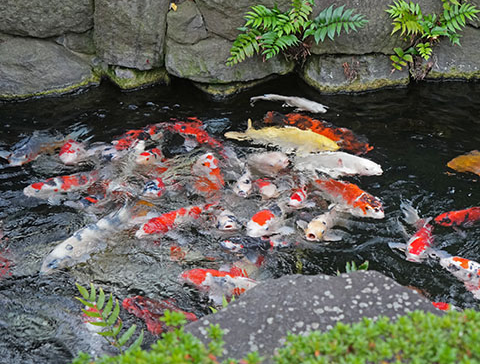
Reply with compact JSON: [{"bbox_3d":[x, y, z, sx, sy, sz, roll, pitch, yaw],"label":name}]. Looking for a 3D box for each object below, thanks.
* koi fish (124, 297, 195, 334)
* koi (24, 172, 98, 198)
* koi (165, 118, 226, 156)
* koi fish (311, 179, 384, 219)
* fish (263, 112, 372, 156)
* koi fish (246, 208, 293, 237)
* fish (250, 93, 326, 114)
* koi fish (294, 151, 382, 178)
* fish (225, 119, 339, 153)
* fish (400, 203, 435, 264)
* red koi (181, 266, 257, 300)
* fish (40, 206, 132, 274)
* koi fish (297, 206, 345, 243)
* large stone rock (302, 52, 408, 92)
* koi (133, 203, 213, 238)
[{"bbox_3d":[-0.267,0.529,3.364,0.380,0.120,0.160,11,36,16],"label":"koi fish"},{"bbox_3d":[-0.803,-0.013,4.343,0.520,0.140,0.150,-13,35,-19],"label":"koi"},{"bbox_3d":[-0.229,-0.215,4.156,0.120,0.120,0.451,-28,41,-37],"label":"koi"},{"bbox_3d":[0.421,0.051,3.692,0.419,0.140,0.130,25,40,34],"label":"koi fish"},{"bbox_3d":[0.363,-0.233,4.184,0.569,0.140,0.140,18,36,26],"label":"fish"},{"bbox_3d":[0.175,0.124,3.576,0.130,0.140,0.379,28,41,37],"label":"koi fish"},{"bbox_3d":[0.246,-0.387,4.394,0.382,0.090,0.080,5,32,8],"label":"fish"},{"bbox_3d":[0.435,-0.083,4.451,0.560,0.150,0.160,7,34,11],"label":"koi fish"},{"bbox_3d":[0.214,-0.224,4.669,0.620,0.160,0.150,7,34,11],"label":"fish"},{"bbox_3d":[0.823,0.195,4.024,0.190,0.150,0.520,8,34,12],"label":"fish"},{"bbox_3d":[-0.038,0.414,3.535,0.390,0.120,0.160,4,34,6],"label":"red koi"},{"bbox_3d":[-0.668,0.230,3.970,0.170,0.160,0.640,19,38,27],"label":"fish"},{"bbox_3d":[0.395,0.166,3.903,0.180,0.130,0.370,19,39,26],"label":"koi fish"},{"bbox_3d":[0.610,-0.618,4.649,0.543,0.220,0.400,-3,32,-5],"label":"large stone rock"},{"bbox_3d":[-0.263,0.182,3.880,0.420,0.120,0.130,-18,38,-25],"label":"koi"}]

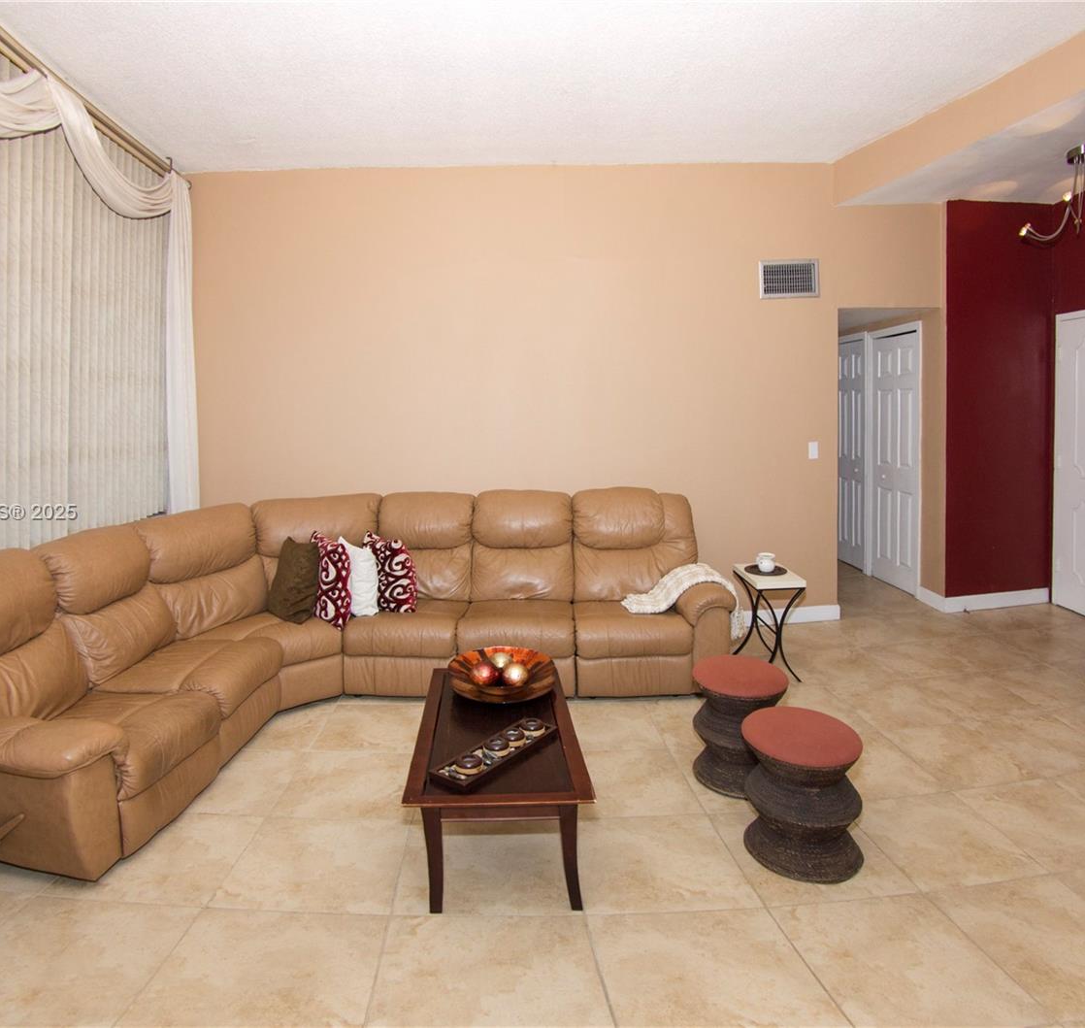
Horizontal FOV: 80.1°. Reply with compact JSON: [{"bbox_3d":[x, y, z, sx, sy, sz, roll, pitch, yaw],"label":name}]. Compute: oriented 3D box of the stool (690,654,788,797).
[{"bbox_3d":[0.810,0.862,2.680,0.375,0.435,0.375,0,7,-4],"label":"stool"}]

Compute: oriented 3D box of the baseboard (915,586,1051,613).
[{"bbox_3d":[3.130,0.600,4.660,0.860,0.105,0.360,0,7,-4],"label":"baseboard"}]

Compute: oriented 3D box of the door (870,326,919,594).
[{"bbox_3d":[2.825,-0.430,5.200,0.050,2.030,0.650,0,3,-4],"label":"door"}]

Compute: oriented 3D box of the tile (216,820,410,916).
[{"bbox_3d":[-0.730,1.146,2.140,0.545,0.012,0.480,0,7,-4],"label":"tile"}]

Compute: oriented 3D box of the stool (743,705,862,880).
[{"bbox_3d":[0.884,0.943,2.220,0.375,0.430,0.375,0,7,-4],"label":"stool"}]

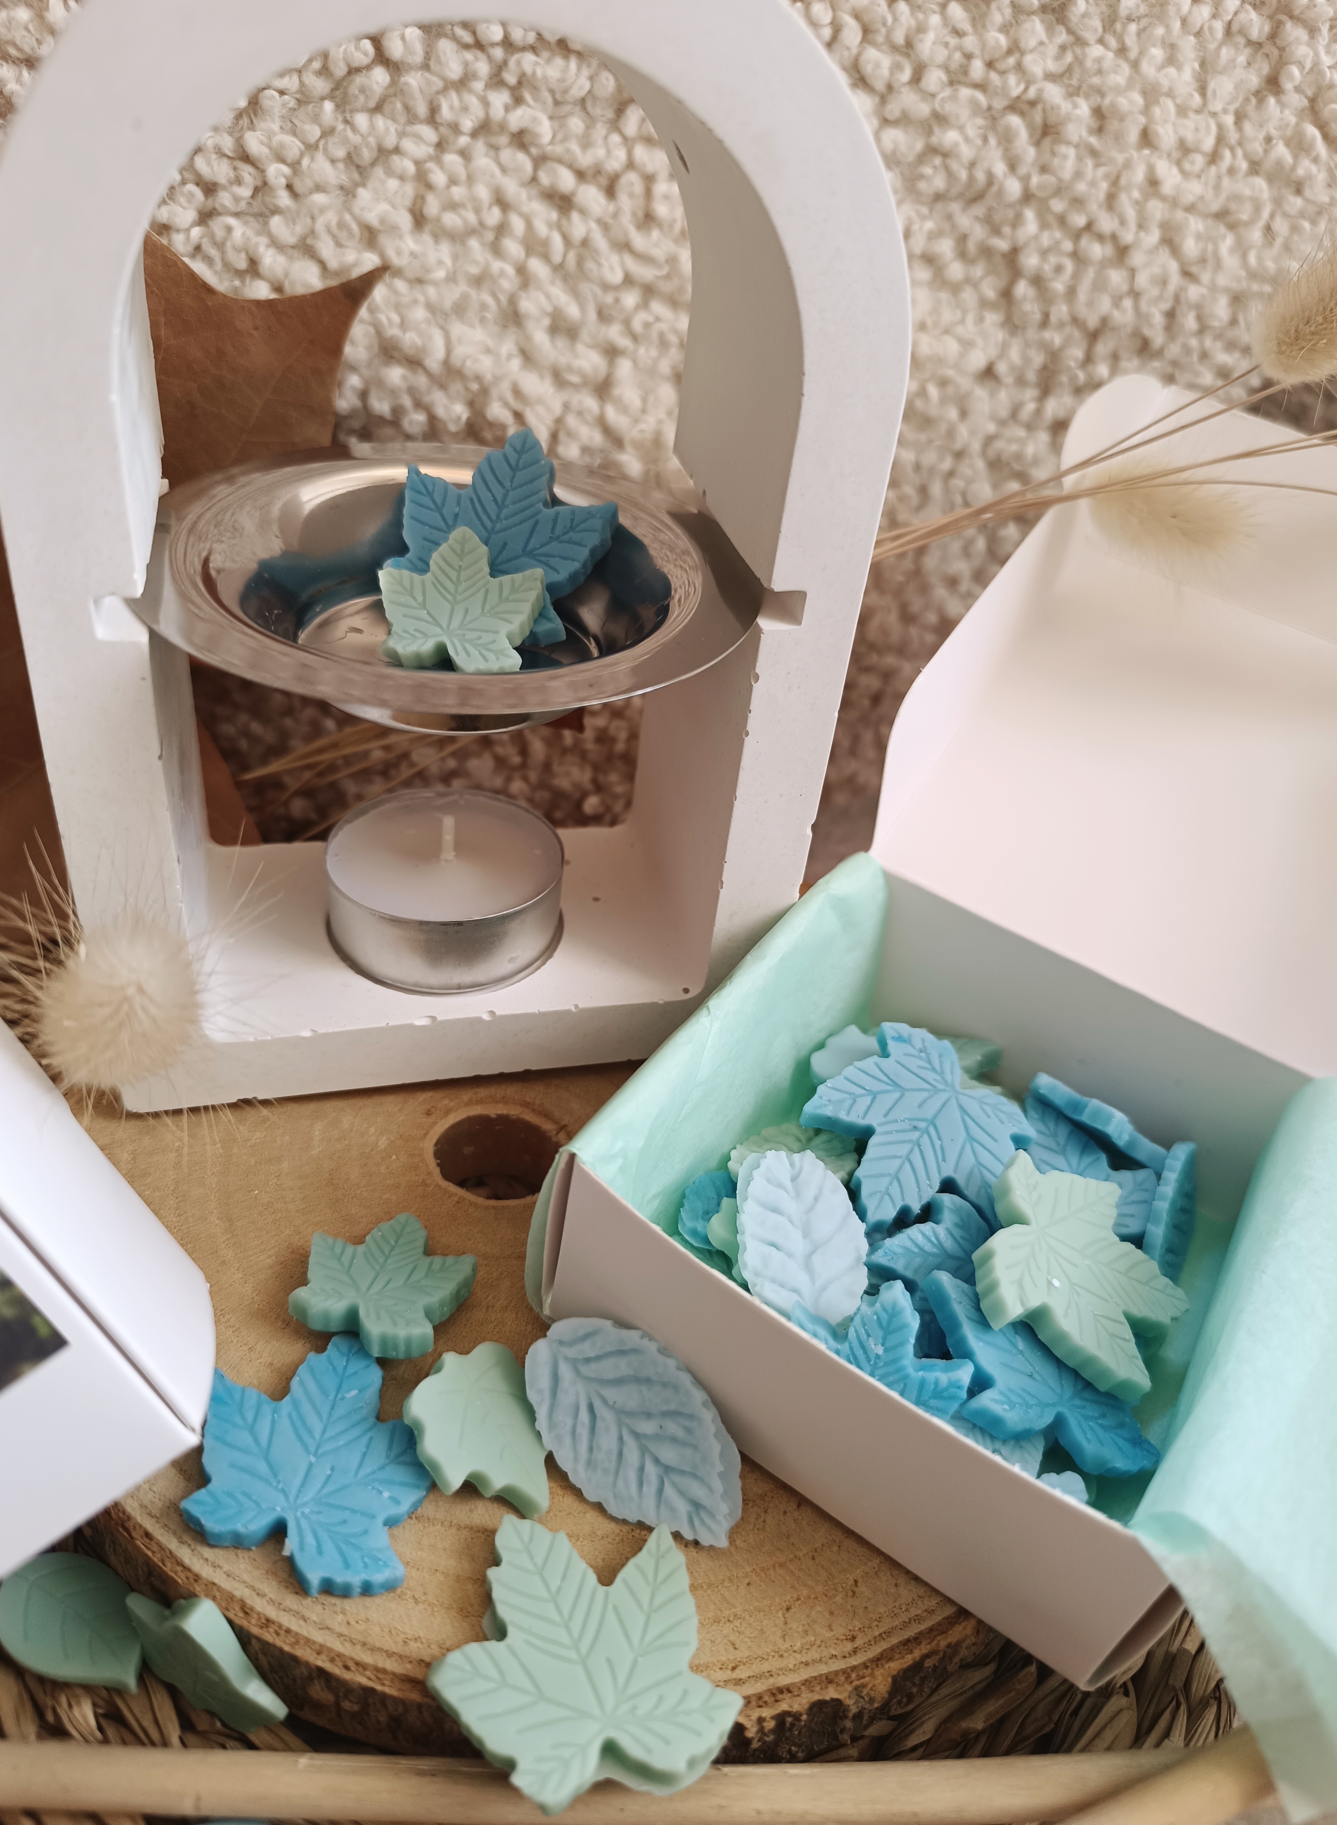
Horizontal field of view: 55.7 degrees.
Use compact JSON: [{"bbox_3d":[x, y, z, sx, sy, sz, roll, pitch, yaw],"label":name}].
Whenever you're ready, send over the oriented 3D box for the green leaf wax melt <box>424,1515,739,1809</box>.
[{"bbox_3d":[-0.010,0.079,0.135,0.030,0.006,0.032,-17,46,-28],"label":"green leaf wax melt"}]

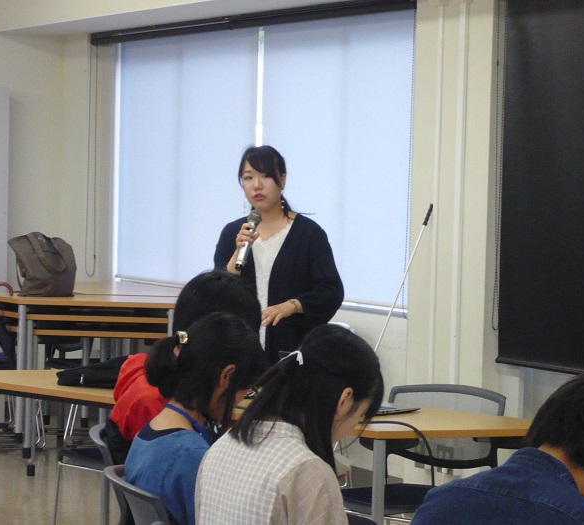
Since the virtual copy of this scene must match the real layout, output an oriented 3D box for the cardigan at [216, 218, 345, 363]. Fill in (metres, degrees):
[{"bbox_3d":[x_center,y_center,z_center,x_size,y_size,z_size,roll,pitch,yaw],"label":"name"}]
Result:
[{"bbox_3d":[-0.052,0.155,7.782,0.480,0.680,0.330,2,2,24],"label":"cardigan"}]

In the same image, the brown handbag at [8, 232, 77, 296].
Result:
[{"bbox_3d":[-1.331,0.010,10.790,0.340,0.335,0.180,1,2,-8],"label":"brown handbag"}]

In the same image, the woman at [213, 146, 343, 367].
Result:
[{"bbox_3d":[-0.060,0.349,7.789,0.480,1.600,0.360,2,2,24],"label":"woman"}]

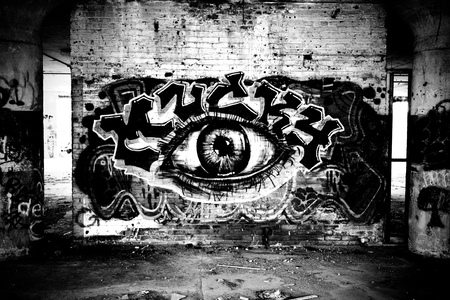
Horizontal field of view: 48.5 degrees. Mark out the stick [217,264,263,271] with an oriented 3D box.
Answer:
[{"bbox_3d":[0.159,1.255,5.332,0.507,0.014,0.017,1,3,19],"label":"stick"}]

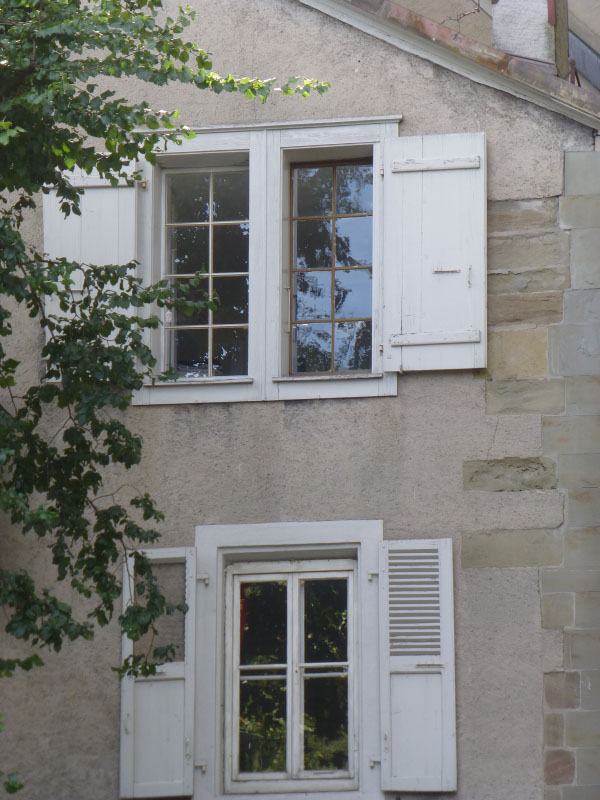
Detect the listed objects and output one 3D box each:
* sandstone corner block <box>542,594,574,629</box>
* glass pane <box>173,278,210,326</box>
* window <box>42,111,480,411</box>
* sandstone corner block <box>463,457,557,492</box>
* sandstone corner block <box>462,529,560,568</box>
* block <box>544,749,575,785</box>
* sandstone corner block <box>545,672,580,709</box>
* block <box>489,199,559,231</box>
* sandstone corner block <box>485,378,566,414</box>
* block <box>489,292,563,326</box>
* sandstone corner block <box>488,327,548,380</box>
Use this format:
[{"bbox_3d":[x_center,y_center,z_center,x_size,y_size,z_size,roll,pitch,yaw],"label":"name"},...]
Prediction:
[{"bbox_3d":[1.710,1.411,23.453,0.213,0.231,0.200,-2,-15,9],"label":"sandstone corner block"},{"bbox_3d":[-0.762,-0.678,24.624,0.292,0.350,0.012,-2,-15,9],"label":"glass pane"},{"bbox_3d":[-0.226,-0.902,24.386,3.063,1.980,0.330,-2,-15,9],"label":"window"},{"bbox_3d":[1.407,0.522,23.739,0.626,0.222,0.200,-2,-15,9],"label":"sandstone corner block"},{"bbox_3d":[1.415,1.009,23.608,0.669,0.257,0.200,-2,-15,9],"label":"sandstone corner block"},{"bbox_3d":[1.703,2.408,23.190,0.201,0.232,0.200,-2,-15,9],"label":"block"},{"bbox_3d":[1.728,1.921,23.315,0.235,0.238,0.200,-2,-15,9],"label":"sandstone corner block"},{"bbox_3d":[1.514,-1.218,24.183,0.502,0.224,0.200,-2,-15,9],"label":"block"},{"bbox_3d":[1.520,0.005,23.858,0.522,0.242,0.200,-2,-15,9],"label":"sandstone corner block"},{"bbox_3d":[1.517,-0.583,24.014,0.525,0.224,0.200,-2,-15,9],"label":"block"},{"bbox_3d":[1.472,-0.286,23.943,0.416,0.361,0.200,-2,-15,9],"label":"sandstone corner block"}]

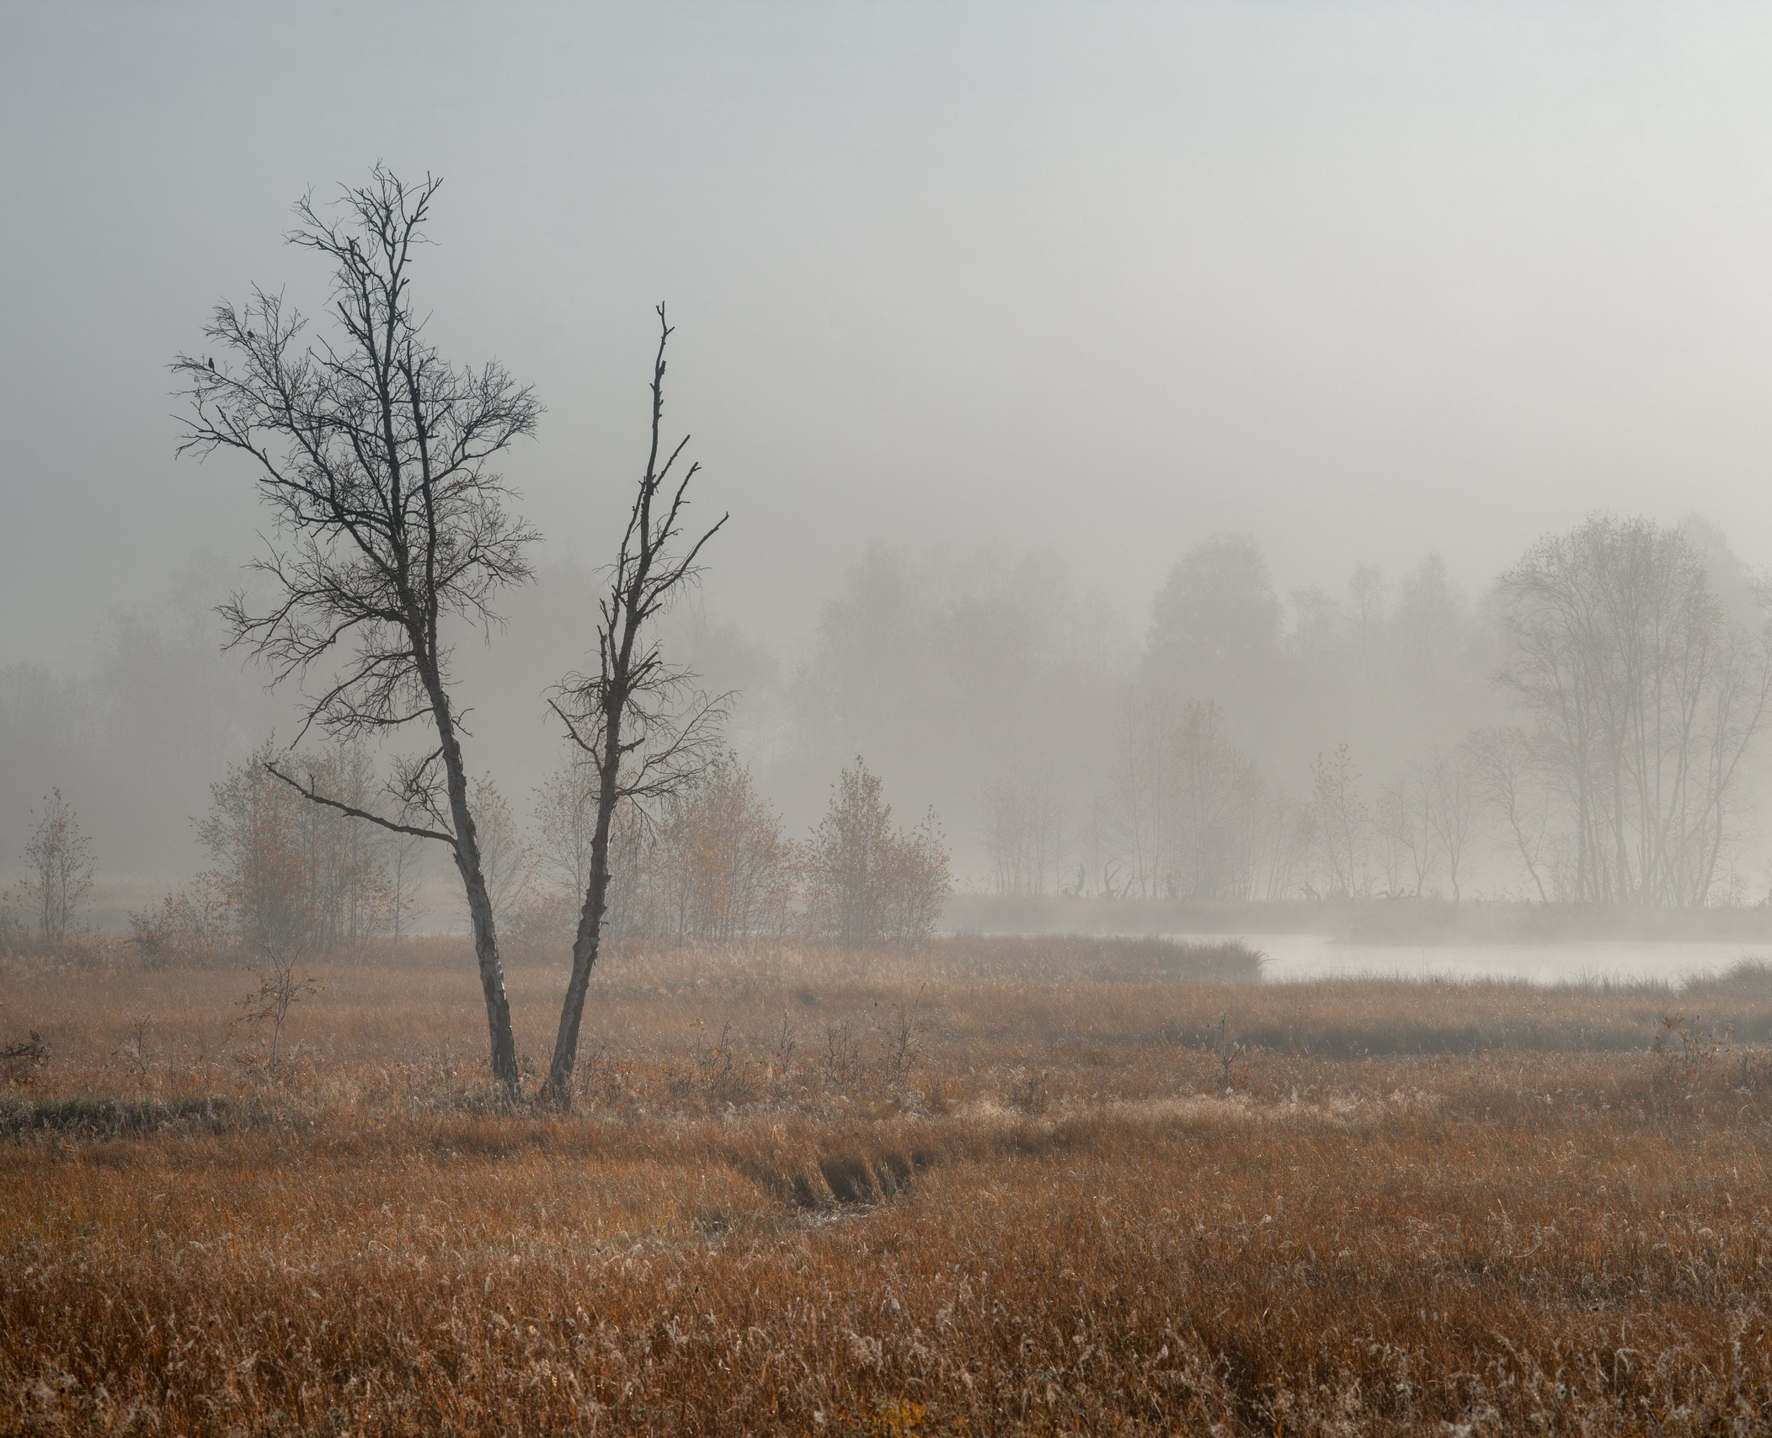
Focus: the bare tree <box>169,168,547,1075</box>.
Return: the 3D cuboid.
[{"bbox_3d":[-5.031,-0.793,98.000,3.510,8.940,3.200,0,-1,0],"label":"bare tree"}]

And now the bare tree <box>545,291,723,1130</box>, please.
[{"bbox_3d":[-2.387,-0.088,98.000,1.750,7.690,1.600,0,-1,0],"label":"bare tree"}]

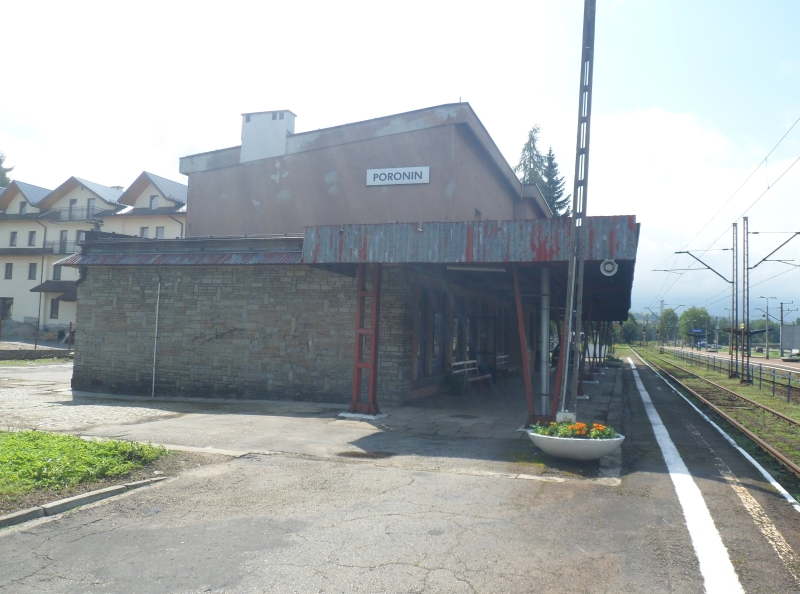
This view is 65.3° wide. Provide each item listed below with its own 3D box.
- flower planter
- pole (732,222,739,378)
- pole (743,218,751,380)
[{"bbox_3d":[2.258,1.920,7.991,1.240,0.300,1.200,1,-4,20],"label":"flower planter"},{"bbox_3d":[18.447,0.201,34.349,0.390,8.500,0.300,1,-4,20],"label":"pole"},{"bbox_3d":[17.273,0.153,31.159,0.400,8.400,0.300,1,-4,20],"label":"pole"}]

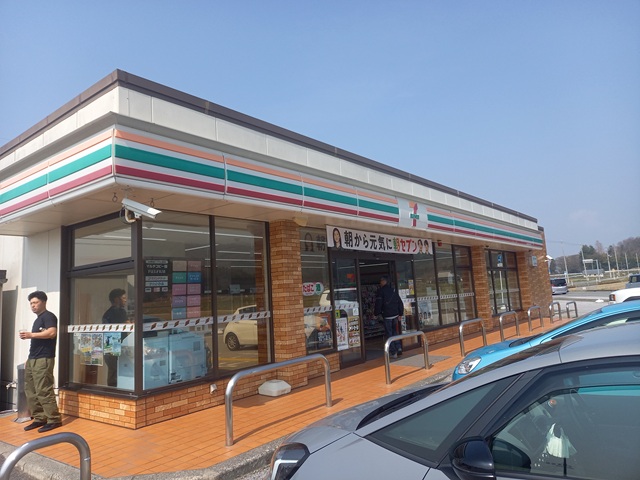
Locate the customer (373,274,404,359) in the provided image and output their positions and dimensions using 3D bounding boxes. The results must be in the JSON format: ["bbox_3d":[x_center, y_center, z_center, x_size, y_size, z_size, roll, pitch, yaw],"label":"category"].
[{"bbox_3d":[1.548,1.690,10.261,0.560,1.780,0.420,0,-8,-27],"label":"customer"}]

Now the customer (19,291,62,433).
[{"bbox_3d":[-3.574,1.509,5.929,0.480,1.755,0.480,-9,-9,38],"label":"customer"}]

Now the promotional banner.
[{"bbox_3d":[1.553,0.063,10.299,0.040,0.398,4.586,-9,-8,37],"label":"promotional banner"}]

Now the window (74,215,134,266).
[{"bbox_3d":[-3.003,0.050,6.339,1.560,0.531,0.060,-9,-8,37],"label":"window"}]

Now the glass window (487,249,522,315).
[{"bbox_3d":[7.045,1.605,17.699,0.100,2.378,4.409,-9,-8,37],"label":"glass window"}]

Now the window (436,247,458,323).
[{"bbox_3d":[3.697,1.267,13.406,0.080,2.276,1.293,-9,-8,37],"label":"window"}]

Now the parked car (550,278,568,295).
[{"bbox_3d":[25.292,4.903,49.049,1.700,1.750,4.400,-7,-8,27],"label":"parked car"}]

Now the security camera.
[{"bbox_3d":[-1.933,-0.330,5.000,0.430,0.160,0.130,23,-18,-23],"label":"security camera"}]

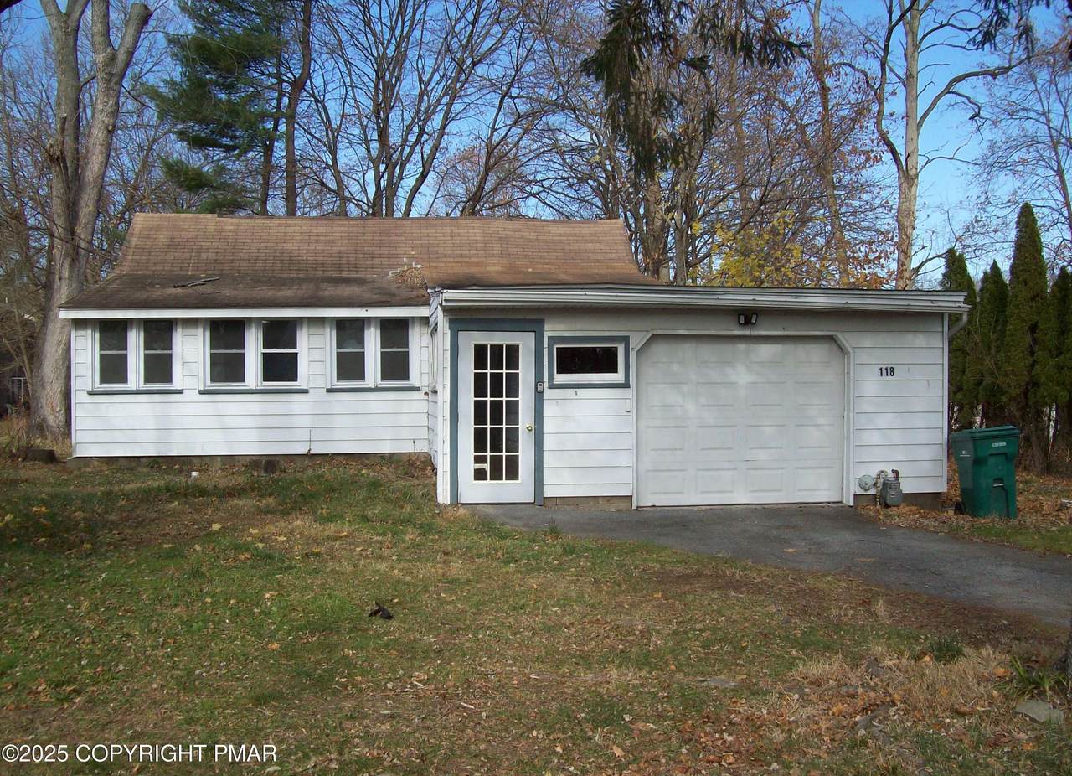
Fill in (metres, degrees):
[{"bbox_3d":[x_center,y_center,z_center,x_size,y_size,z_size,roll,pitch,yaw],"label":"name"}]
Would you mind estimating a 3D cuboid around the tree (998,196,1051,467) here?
[{"bbox_3d":[8.100,-0.850,18.500,0.830,4.400,0.830,0,1,0],"label":"tree"}]

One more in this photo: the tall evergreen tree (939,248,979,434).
[{"bbox_3d":[7.820,-0.630,20.500,0.780,3.900,0.780,0,1,0],"label":"tall evergreen tree"}]

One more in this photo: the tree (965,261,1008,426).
[{"bbox_3d":[7.930,-0.460,19.600,0.800,3.580,0.800,0,1,0],"label":"tree"}]

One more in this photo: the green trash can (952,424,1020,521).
[{"bbox_3d":[5.400,1.000,13.450,0.620,1.080,0.740,0,1,2],"label":"green trash can"}]

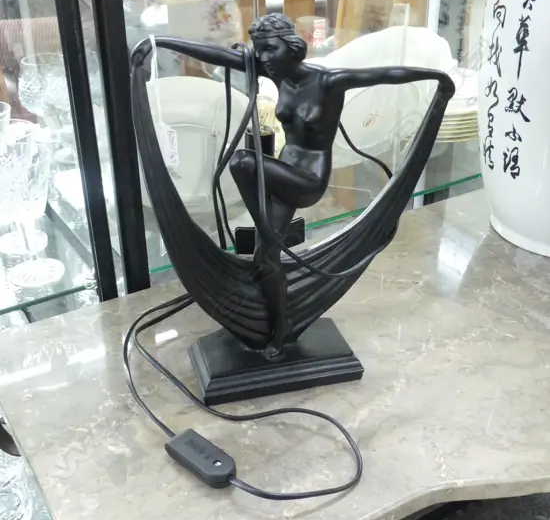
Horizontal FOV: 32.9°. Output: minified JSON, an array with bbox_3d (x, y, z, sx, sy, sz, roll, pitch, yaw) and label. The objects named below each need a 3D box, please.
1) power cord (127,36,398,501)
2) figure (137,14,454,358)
[{"bbox_3d":[-0.021,-0.026,0.885,0.294,0.364,0.329,0,30,0],"label":"power cord"},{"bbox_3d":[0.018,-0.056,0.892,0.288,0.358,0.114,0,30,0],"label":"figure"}]

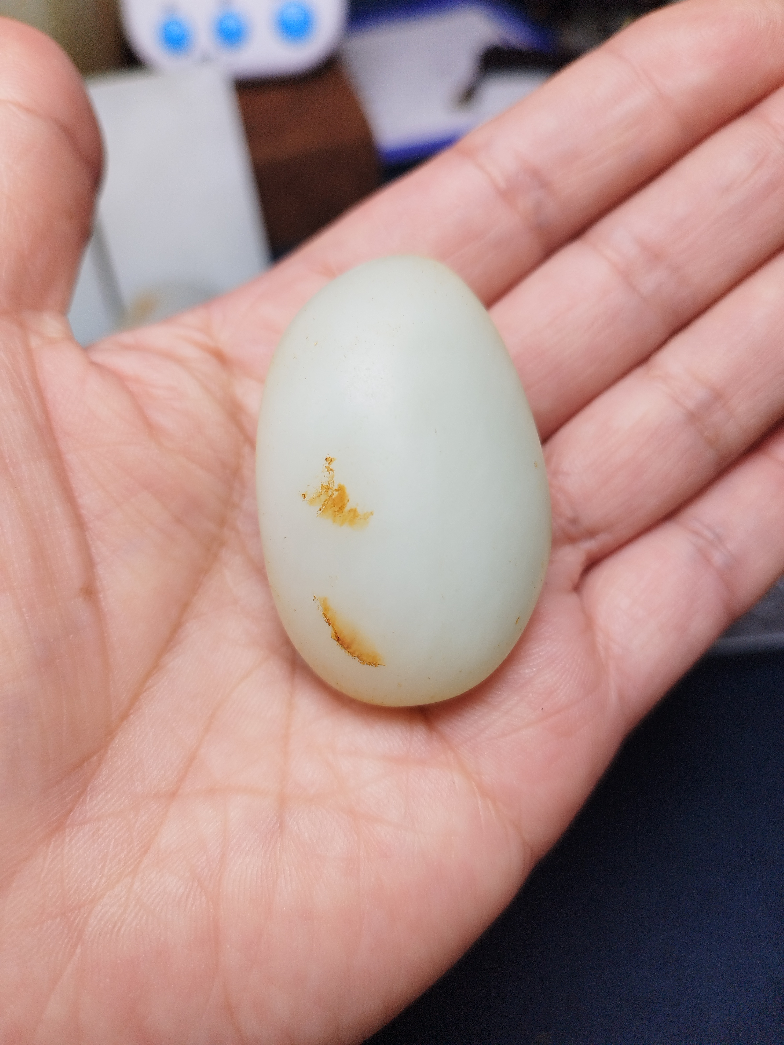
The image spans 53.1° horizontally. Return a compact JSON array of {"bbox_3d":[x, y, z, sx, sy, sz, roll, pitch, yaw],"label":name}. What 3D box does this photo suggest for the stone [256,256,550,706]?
[{"bbox_3d":[0.001,-0.006,0.106,0.040,0.030,0.060,-6,78,-1],"label":"stone"}]

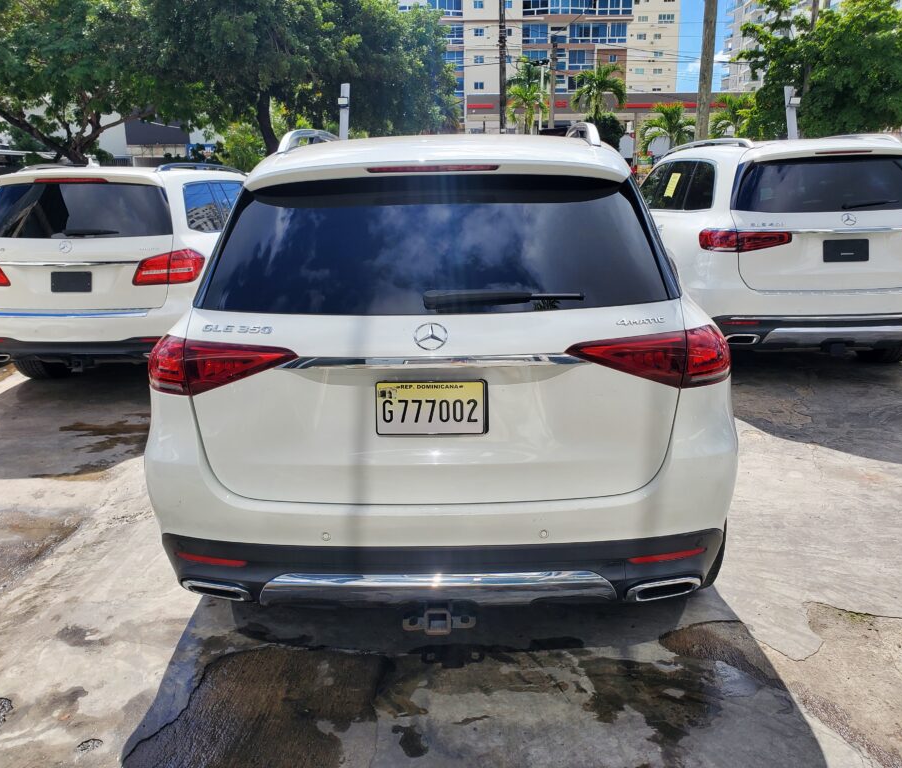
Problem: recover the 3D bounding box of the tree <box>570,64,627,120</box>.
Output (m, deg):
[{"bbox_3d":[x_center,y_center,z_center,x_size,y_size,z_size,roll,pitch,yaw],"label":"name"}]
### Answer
[{"bbox_3d":[6.247,-10.842,33.332,2.400,5.588,2.400,-1,16,0],"label":"tree"}]

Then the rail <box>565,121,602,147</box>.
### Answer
[{"bbox_3d":[0.547,-1.107,3.632,0.080,0.110,1.900,-1,14,1],"label":"rail"}]

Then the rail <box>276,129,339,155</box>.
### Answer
[{"bbox_3d":[-0.562,-1.086,3.530,0.080,0.110,1.800,-1,16,1],"label":"rail"}]

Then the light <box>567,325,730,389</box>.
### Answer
[{"bbox_3d":[0.596,-0.083,2.321,0.530,0.175,0.250,-1,14,1],"label":"light"}]

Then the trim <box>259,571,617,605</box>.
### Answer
[{"bbox_3d":[-0.041,0.581,2.207,1.046,0.123,0.110,-1,16,1],"label":"trim"}]

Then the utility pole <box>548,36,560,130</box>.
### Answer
[{"bbox_3d":[4.307,-10.242,32.538,0.320,8.290,0.320,0,13,0],"label":"utility pole"}]

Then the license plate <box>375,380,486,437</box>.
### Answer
[{"bbox_3d":[-0.058,0.069,2.170,0.310,0.157,0.020,-1,14,1],"label":"license plate"}]

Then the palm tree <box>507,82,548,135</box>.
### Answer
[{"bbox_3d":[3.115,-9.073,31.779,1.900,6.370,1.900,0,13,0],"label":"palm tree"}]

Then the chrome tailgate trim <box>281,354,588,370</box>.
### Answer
[{"bbox_3d":[-0.047,-0.059,2.076,0.834,0.034,0.050,-1,16,1],"label":"chrome tailgate trim"}]

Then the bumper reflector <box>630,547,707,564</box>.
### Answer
[{"bbox_3d":[0.632,0.500,2.260,0.275,0.036,0.040,-5,17,-15],"label":"bumper reflector"}]

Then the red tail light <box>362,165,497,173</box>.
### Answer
[{"bbox_3d":[-0.055,-0.650,2.321,0.410,0.028,0.045,-1,14,1],"label":"red tail light"}]

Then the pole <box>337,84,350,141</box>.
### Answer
[{"bbox_3d":[-1.408,-2.514,10.706,0.130,3.140,0.140,0,13,0],"label":"pole"}]

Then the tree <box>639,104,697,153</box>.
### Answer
[{"bbox_3d":[9.363,-10.142,33.547,2.500,4.024,2.500,-1,16,0],"label":"tree"}]

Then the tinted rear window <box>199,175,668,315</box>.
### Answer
[{"bbox_3d":[-0.057,-0.387,2.224,1.366,0.450,0.140,-1,-17,1],"label":"tinted rear window"}]

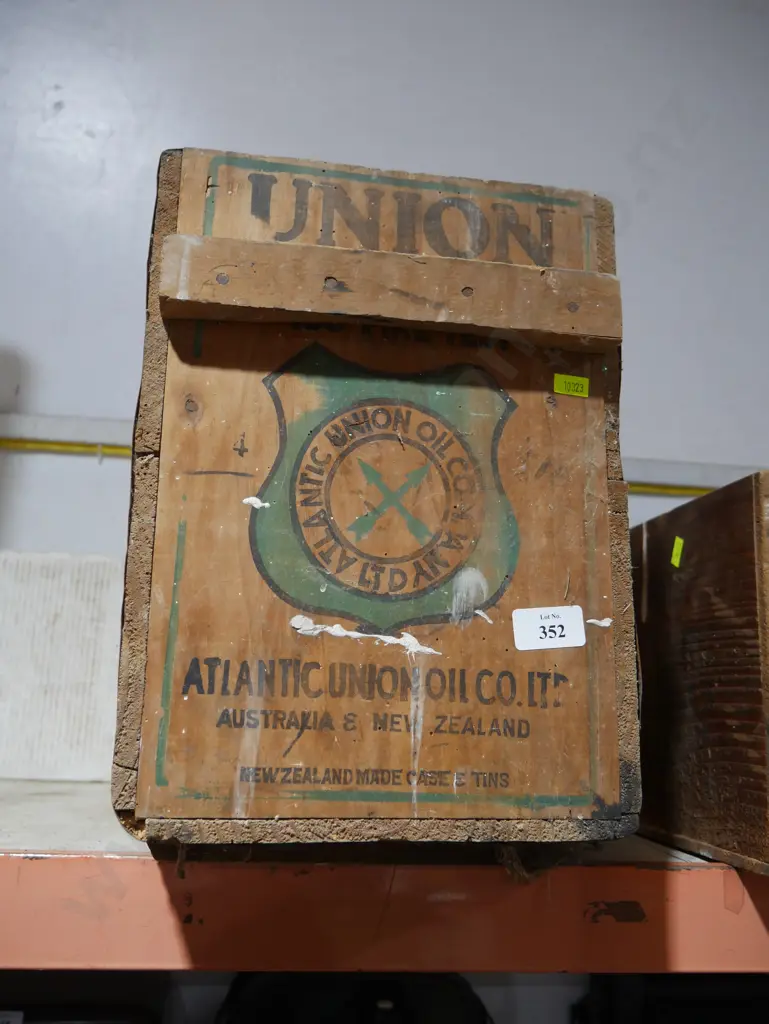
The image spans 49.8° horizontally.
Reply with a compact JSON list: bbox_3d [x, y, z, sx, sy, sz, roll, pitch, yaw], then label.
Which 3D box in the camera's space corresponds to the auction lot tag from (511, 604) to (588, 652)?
[{"bbox_3d":[0.086,0.060,0.430,0.038,0.021,0.001,-2,-11,-9],"label":"auction lot tag"}]

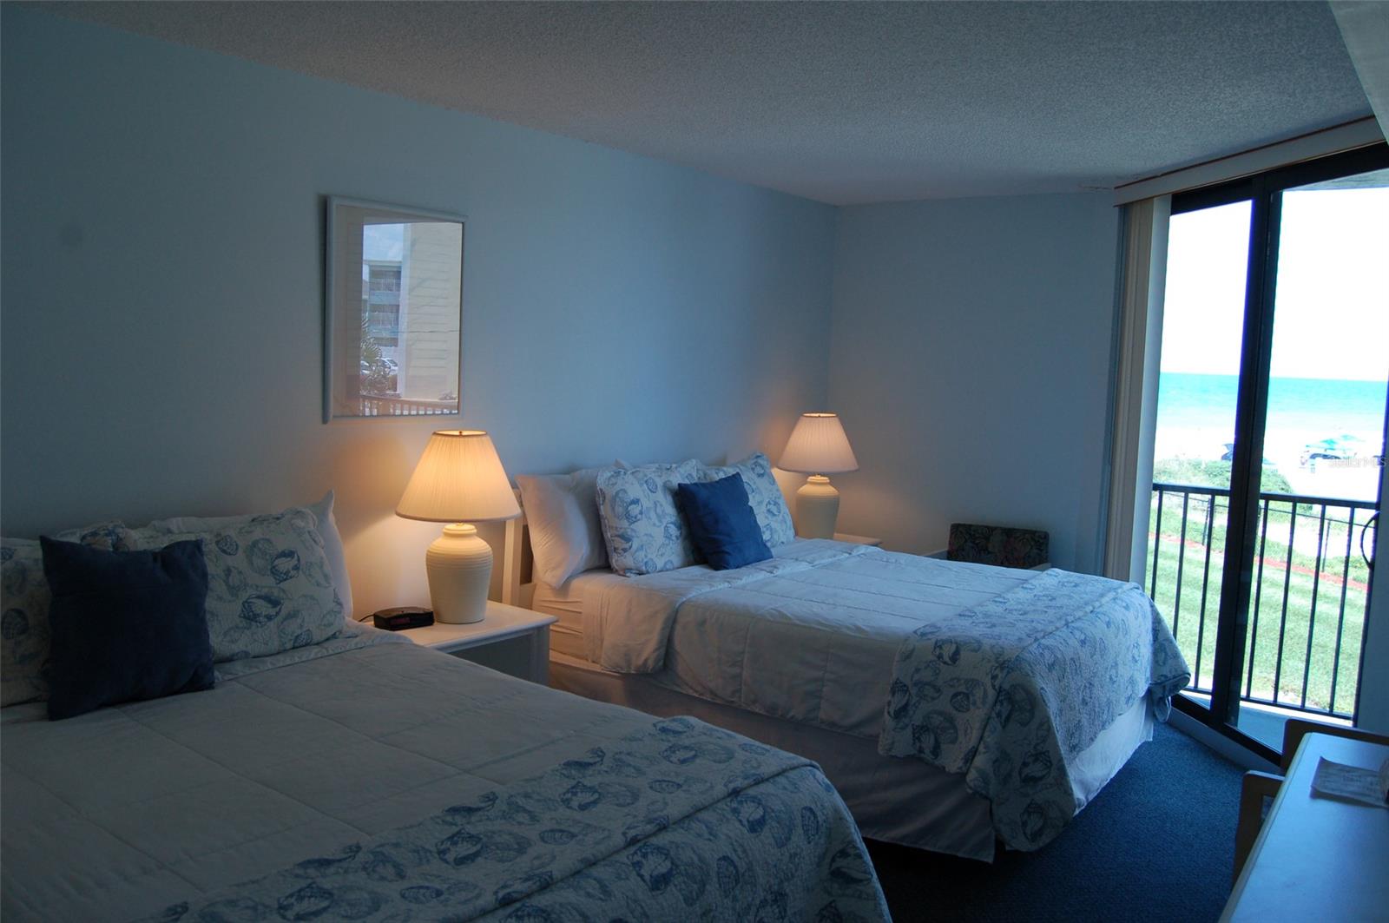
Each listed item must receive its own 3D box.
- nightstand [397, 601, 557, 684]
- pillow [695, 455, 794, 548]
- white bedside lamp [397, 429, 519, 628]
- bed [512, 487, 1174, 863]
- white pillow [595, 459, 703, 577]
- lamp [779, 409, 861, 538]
[{"bbox_3d":[-0.917,0.878,3.955,0.460,0.570,0.620,6,7,39],"label":"nightstand"},{"bbox_3d":[0.219,0.197,5.181,0.170,0.460,0.600,-17,-6,36],"label":"pillow"},{"bbox_3d":[-0.878,0.238,3.902,0.460,0.715,0.460,2,6,0],"label":"white bedside lamp"},{"bbox_3d":[0.591,0.663,4.431,2.160,0.990,1.610,6,7,36],"label":"bed"},{"bbox_3d":[-0.179,0.240,4.631,0.170,0.460,0.590,-11,-3,39],"label":"white pillow"},{"bbox_3d":[0.693,0.092,5.855,0.460,0.715,0.460,2,6,0],"label":"lamp"}]

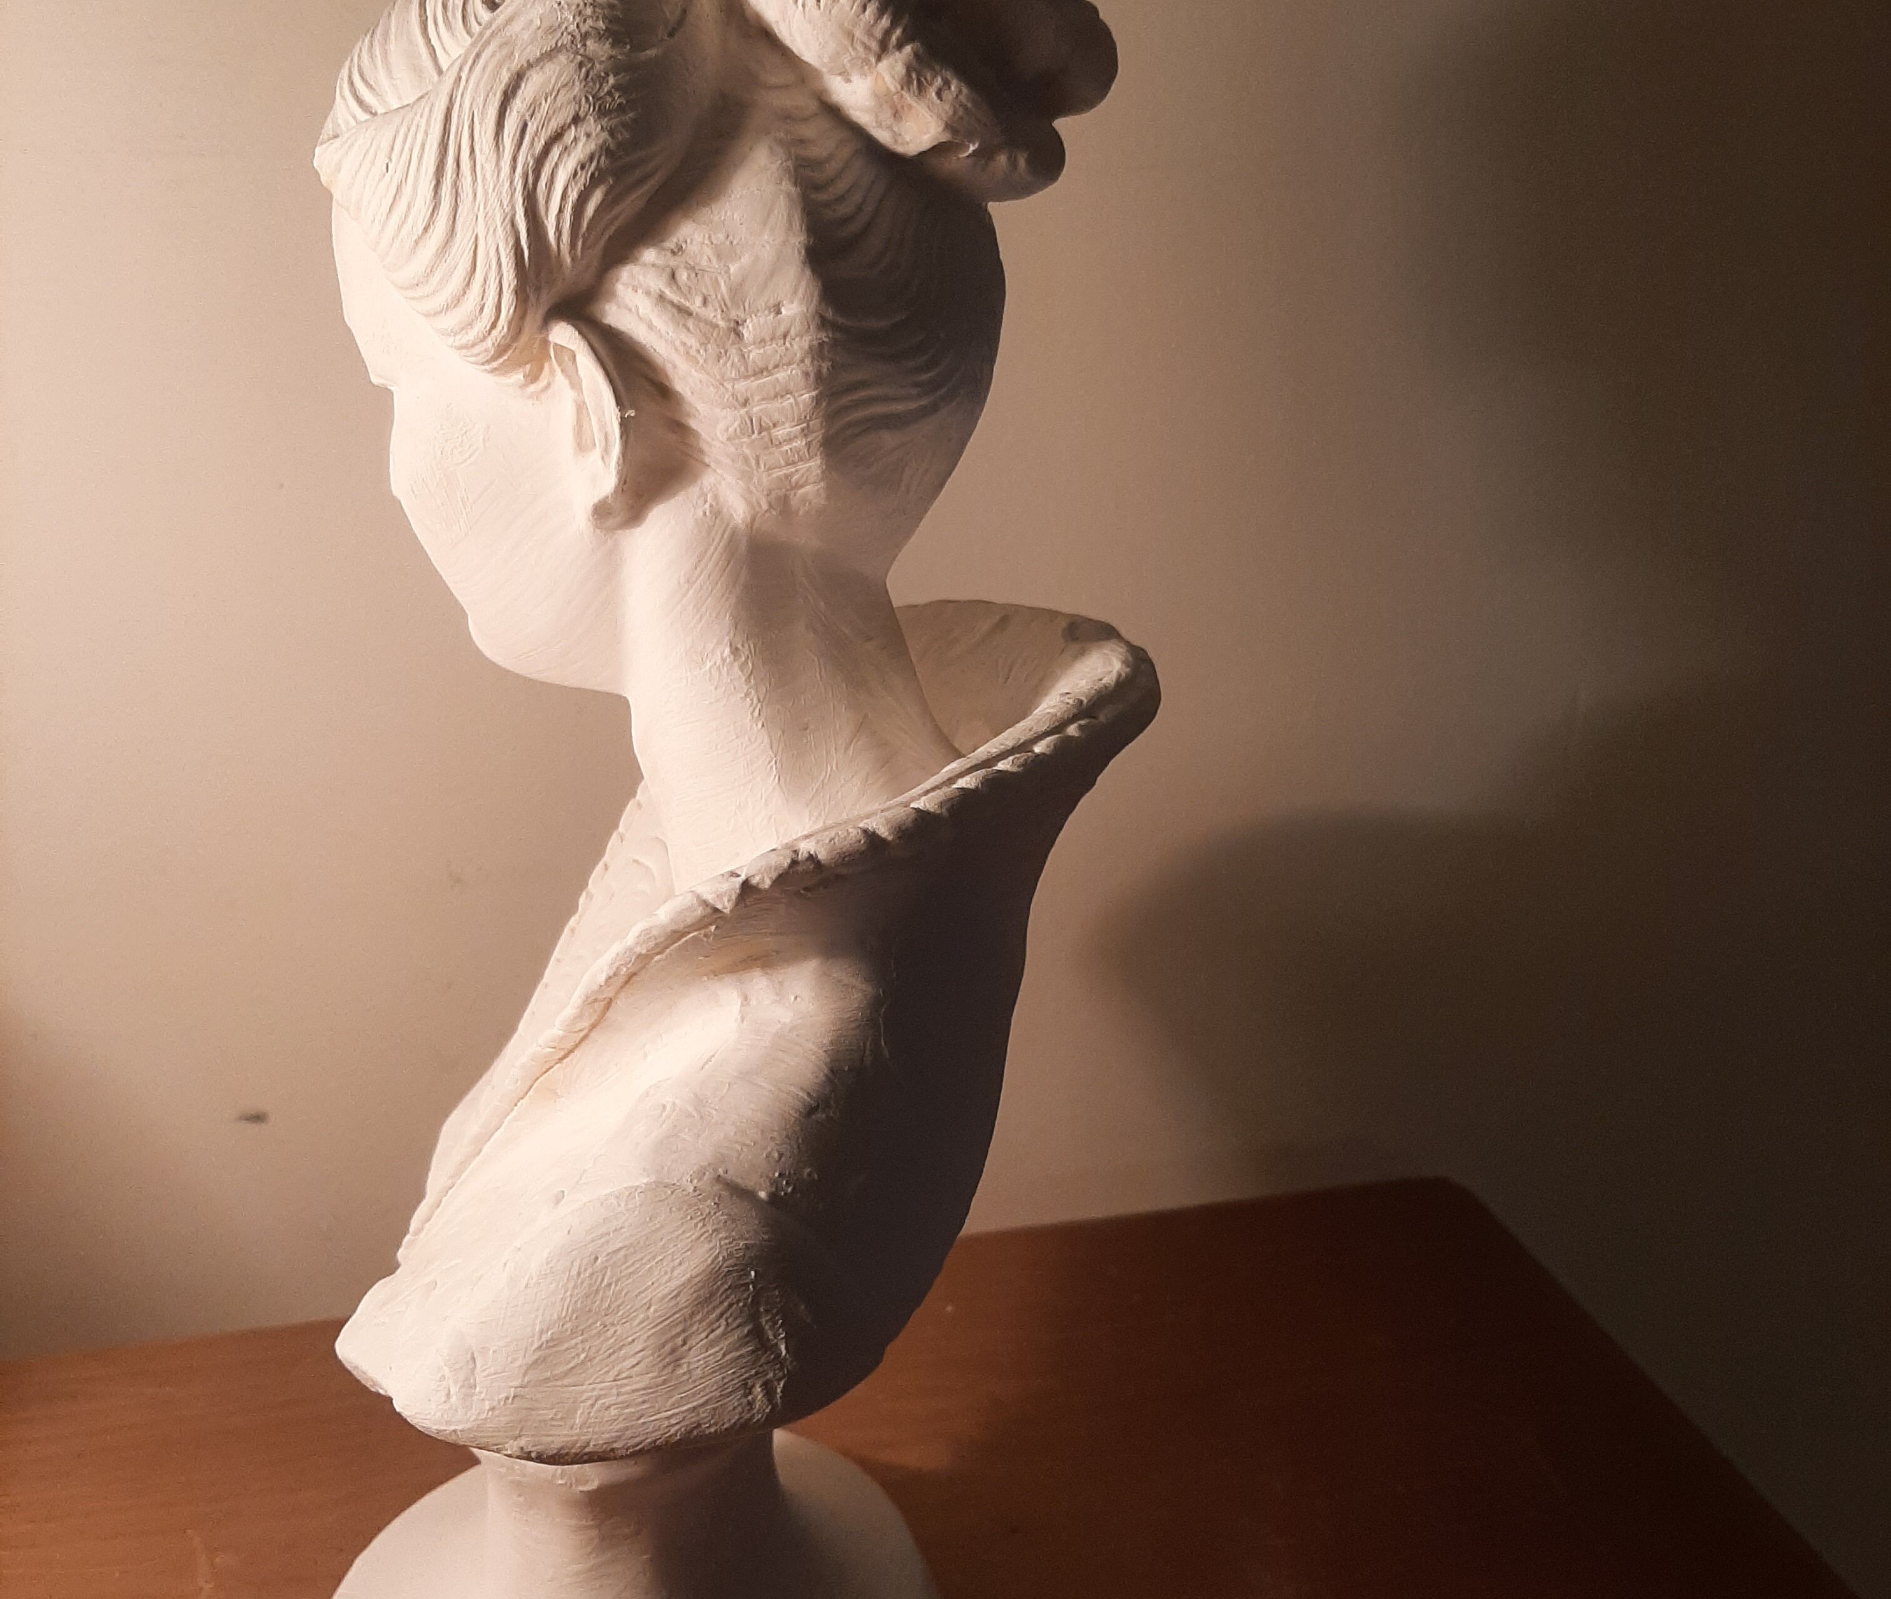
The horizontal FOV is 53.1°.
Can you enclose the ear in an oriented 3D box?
[{"bbox_3d":[-0.072,-0.075,0.380,0.014,0.040,0.023,-16,13,-23],"label":"ear"}]

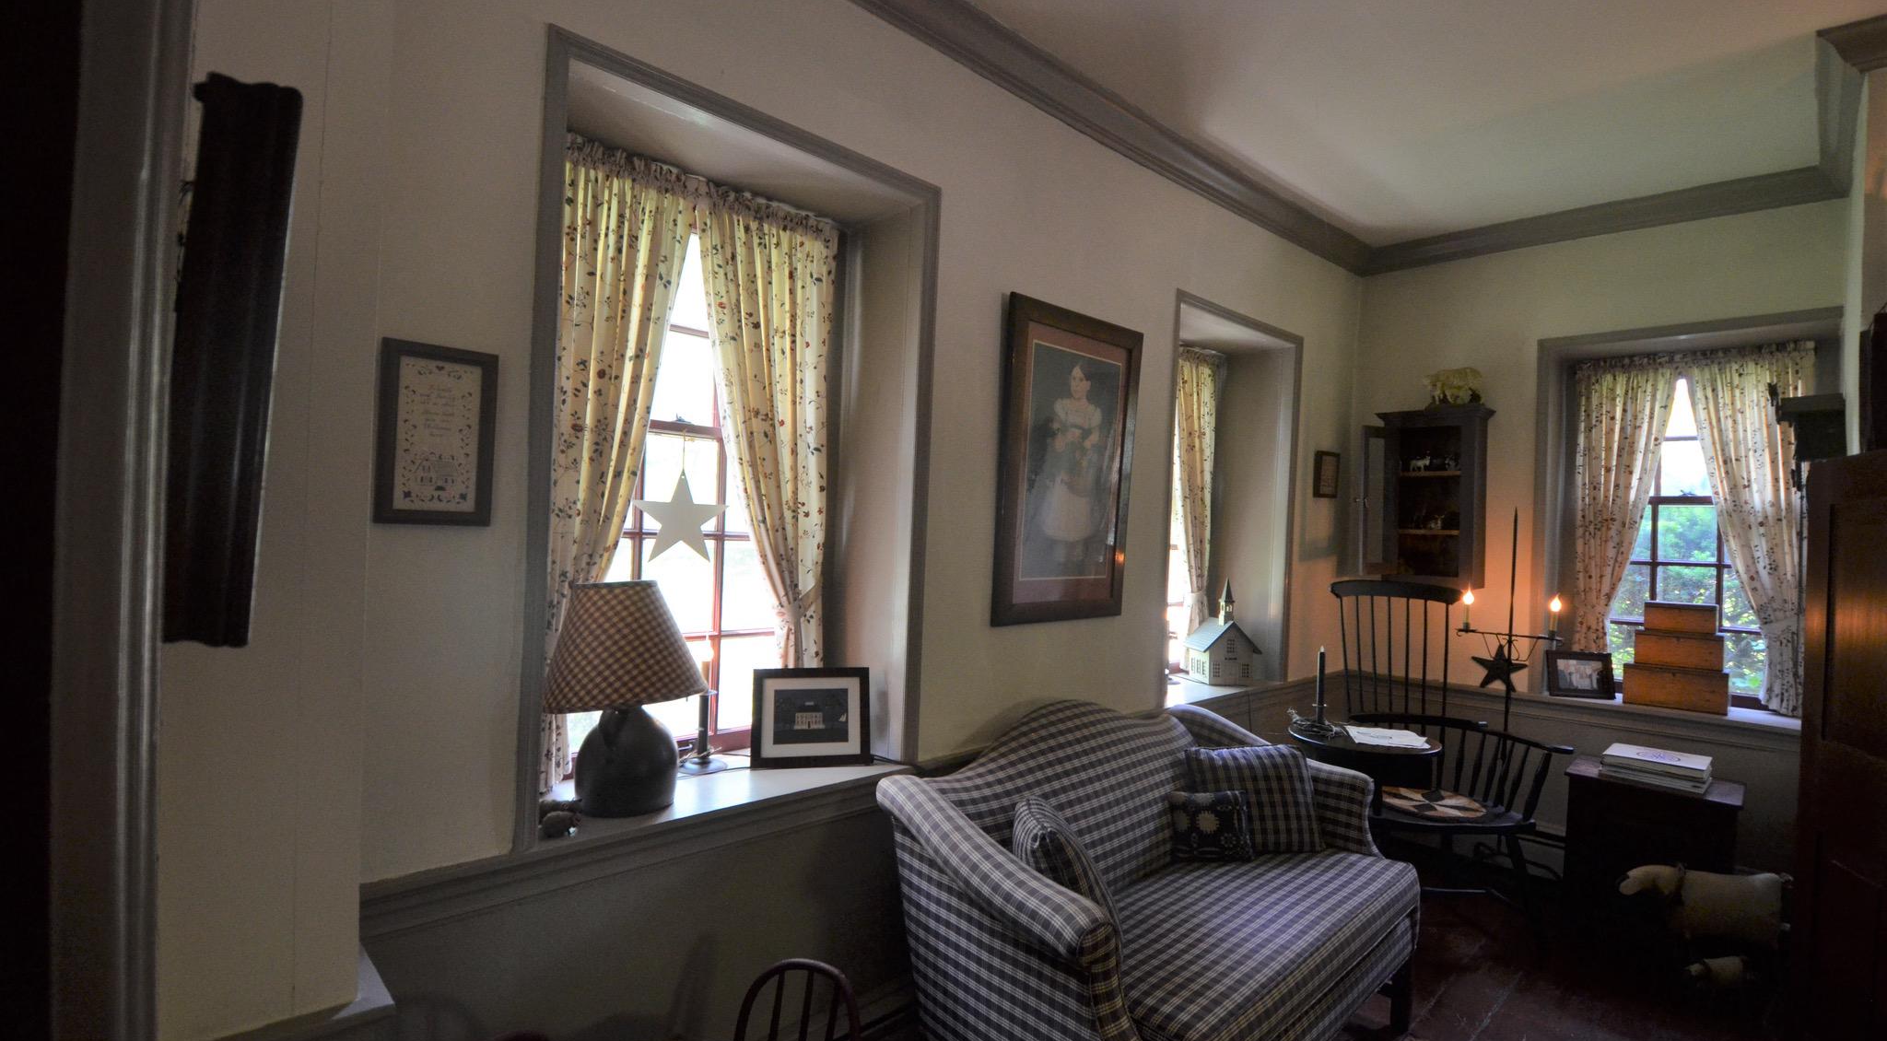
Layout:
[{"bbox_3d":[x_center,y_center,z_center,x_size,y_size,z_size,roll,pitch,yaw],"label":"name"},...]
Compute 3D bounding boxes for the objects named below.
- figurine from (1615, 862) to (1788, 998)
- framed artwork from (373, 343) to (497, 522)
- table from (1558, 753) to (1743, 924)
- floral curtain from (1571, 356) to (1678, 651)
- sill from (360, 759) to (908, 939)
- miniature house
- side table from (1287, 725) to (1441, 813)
[{"bbox_3d":[2.424,1.301,2.496,0.481,0.411,0.169,2,0,0],"label":"figurine"},{"bbox_3d":[-0.873,-0.148,1.360,0.169,0.307,0.022,2,-1,-40],"label":"framed artwork"},{"bbox_3d":[2.530,1.216,2.802,0.450,0.594,0.331,2,-1,39],"label":"table"},{"bbox_3d":[2.875,0.023,3.335,0.340,1.406,0.081,2,-1,41],"label":"floral curtain"},{"bbox_3d":[-0.622,0.667,1.808,1.188,0.100,0.362,2,-1,-40],"label":"sill"},{"bbox_3d":[1.184,0.476,3.316,0.231,0.411,0.156,2,0,-12],"label":"miniature house"},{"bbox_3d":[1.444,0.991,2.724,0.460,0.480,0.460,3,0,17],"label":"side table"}]

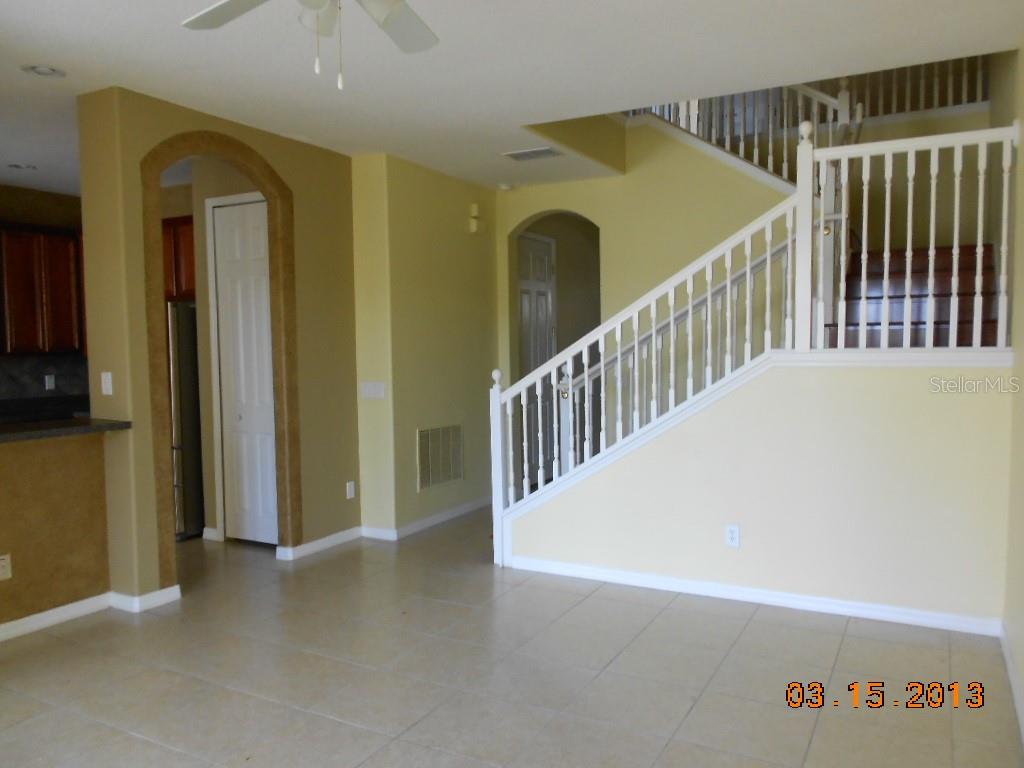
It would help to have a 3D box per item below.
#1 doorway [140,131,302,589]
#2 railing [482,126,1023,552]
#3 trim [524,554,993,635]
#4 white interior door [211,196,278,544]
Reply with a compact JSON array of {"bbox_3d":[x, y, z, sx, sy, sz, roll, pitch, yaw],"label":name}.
[{"bbox_3d":[-1.771,-0.139,4.750,0.130,2.704,1.119,1,4,29],"label":"doorway"},{"bbox_3d":[1.109,-0.089,4.326,2.857,2.575,0.100,1,4,29],"label":"railing"},{"bbox_3d":[1.163,1.154,4.327,2.683,0.091,0.016,1,4,28],"label":"trim"},{"bbox_3d":[-1.880,-0.061,5.529,0.620,2.450,0.050,1,4,29],"label":"white interior door"}]

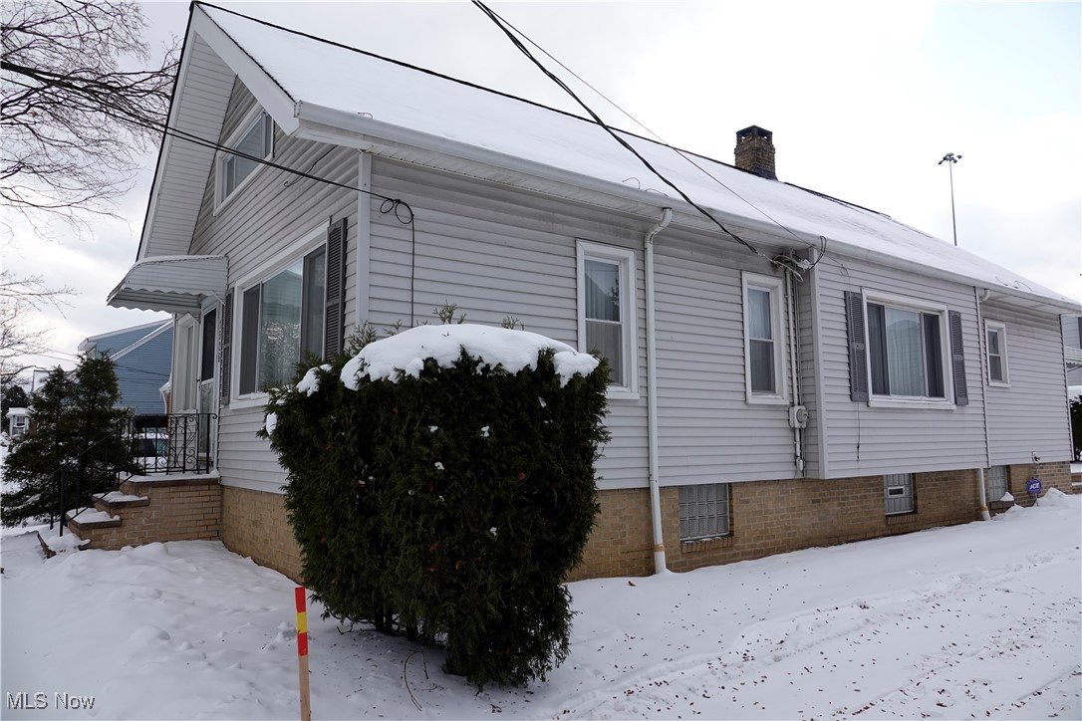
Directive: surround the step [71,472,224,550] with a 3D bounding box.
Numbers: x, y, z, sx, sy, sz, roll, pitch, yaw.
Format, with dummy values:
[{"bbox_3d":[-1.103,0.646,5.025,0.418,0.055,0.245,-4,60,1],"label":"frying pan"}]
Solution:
[{"bbox_3d":[-4.812,1.777,8.685,1.400,0.760,1.480,4,-8,-37],"label":"step"}]

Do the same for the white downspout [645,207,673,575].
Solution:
[{"bbox_3d":[1.220,0.297,7.151,0.100,3.600,0.360,4,-8,-35],"label":"white downspout"}]

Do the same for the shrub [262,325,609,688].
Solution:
[{"bbox_3d":[-0.775,0.814,4.468,1.400,2.040,2.000,4,-8,-35],"label":"shrub"}]

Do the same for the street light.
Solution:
[{"bbox_3d":[42.987,-6.130,73.865,2.400,31.500,2.400,4,-8,-35],"label":"street light"}]

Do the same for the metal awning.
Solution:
[{"bbox_3d":[-4.723,-0.975,9.093,1.110,0.590,1.400,4,-8,-37],"label":"metal awning"}]

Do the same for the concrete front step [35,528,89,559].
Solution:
[{"bbox_3d":[-5.461,2.115,8.245,0.380,0.150,1.700,4,-8,-37],"label":"concrete front step"}]

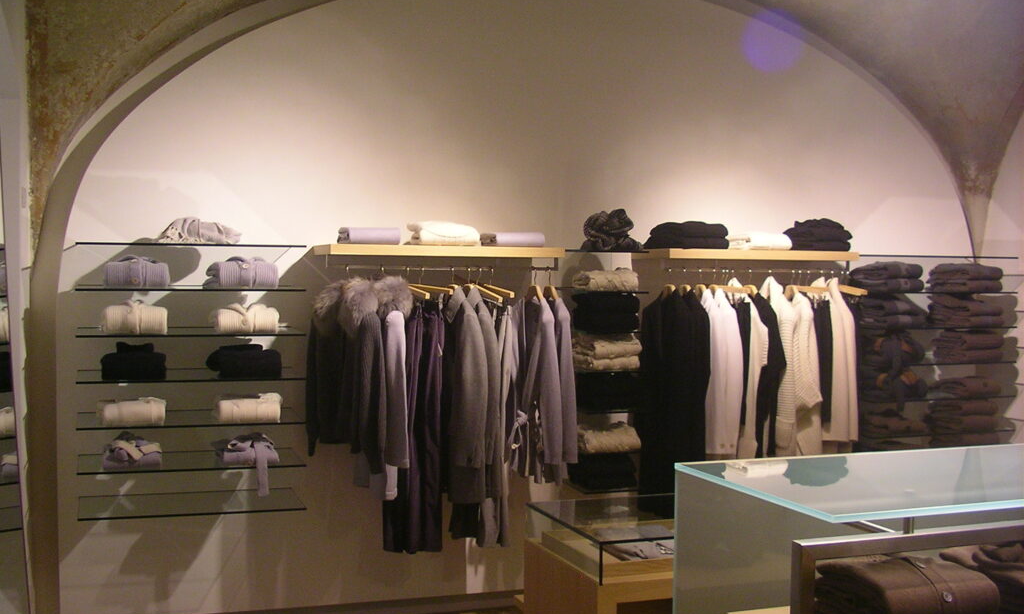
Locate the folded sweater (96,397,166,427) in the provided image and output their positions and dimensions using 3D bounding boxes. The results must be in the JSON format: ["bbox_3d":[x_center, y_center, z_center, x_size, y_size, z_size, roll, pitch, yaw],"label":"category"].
[{"bbox_3d":[-1.439,0.384,4.252,0.225,0.086,0.260,0,3,-23],"label":"folded sweater"}]

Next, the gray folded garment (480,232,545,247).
[{"bbox_3d":[0.005,-0.299,4.911,0.235,0.055,0.200,0,3,-19],"label":"gray folded garment"}]

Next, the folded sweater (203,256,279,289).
[{"bbox_3d":[-1.055,-0.134,4.386,0.230,0.118,0.270,0,3,-25],"label":"folded sweater"}]

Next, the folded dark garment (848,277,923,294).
[{"bbox_3d":[1.911,-0.111,5.710,0.225,0.073,0.270,0,2,-19],"label":"folded dark garment"}]

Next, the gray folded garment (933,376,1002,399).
[{"bbox_3d":[2.357,0.410,5.839,0.237,0.087,0.258,0,3,-19],"label":"gray folded garment"}]

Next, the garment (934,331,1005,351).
[{"bbox_3d":[2.329,0.171,5.754,0.240,0.082,0.261,0,3,-20],"label":"garment"}]

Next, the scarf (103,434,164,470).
[{"bbox_3d":[-1.438,0.540,4.235,0.210,0.105,0.250,0,3,-22],"label":"scarf"}]

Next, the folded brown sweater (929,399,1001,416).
[{"bbox_3d":[2.340,0.514,5.833,0.223,0.051,0.270,0,3,-19],"label":"folded brown sweater"}]

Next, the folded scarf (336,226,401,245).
[{"bbox_3d":[-0.607,-0.300,4.749,0.212,0.071,0.270,0,3,-19],"label":"folded scarf"}]

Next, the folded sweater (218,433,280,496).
[{"bbox_3d":[-1.076,0.637,4.580,0.213,0.215,0.250,0,3,-19],"label":"folded sweater"}]

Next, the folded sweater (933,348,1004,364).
[{"bbox_3d":[2.226,0.223,5.515,0.230,0.066,0.250,0,3,-19],"label":"folded sweater"}]

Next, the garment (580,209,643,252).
[{"bbox_3d":[0.444,-0.348,5.055,0.244,0.192,0.252,0,3,-20],"label":"garment"}]

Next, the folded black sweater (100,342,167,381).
[{"bbox_3d":[-1.433,0.197,4.239,0.230,0.127,0.270,0,3,-21],"label":"folded black sweater"}]

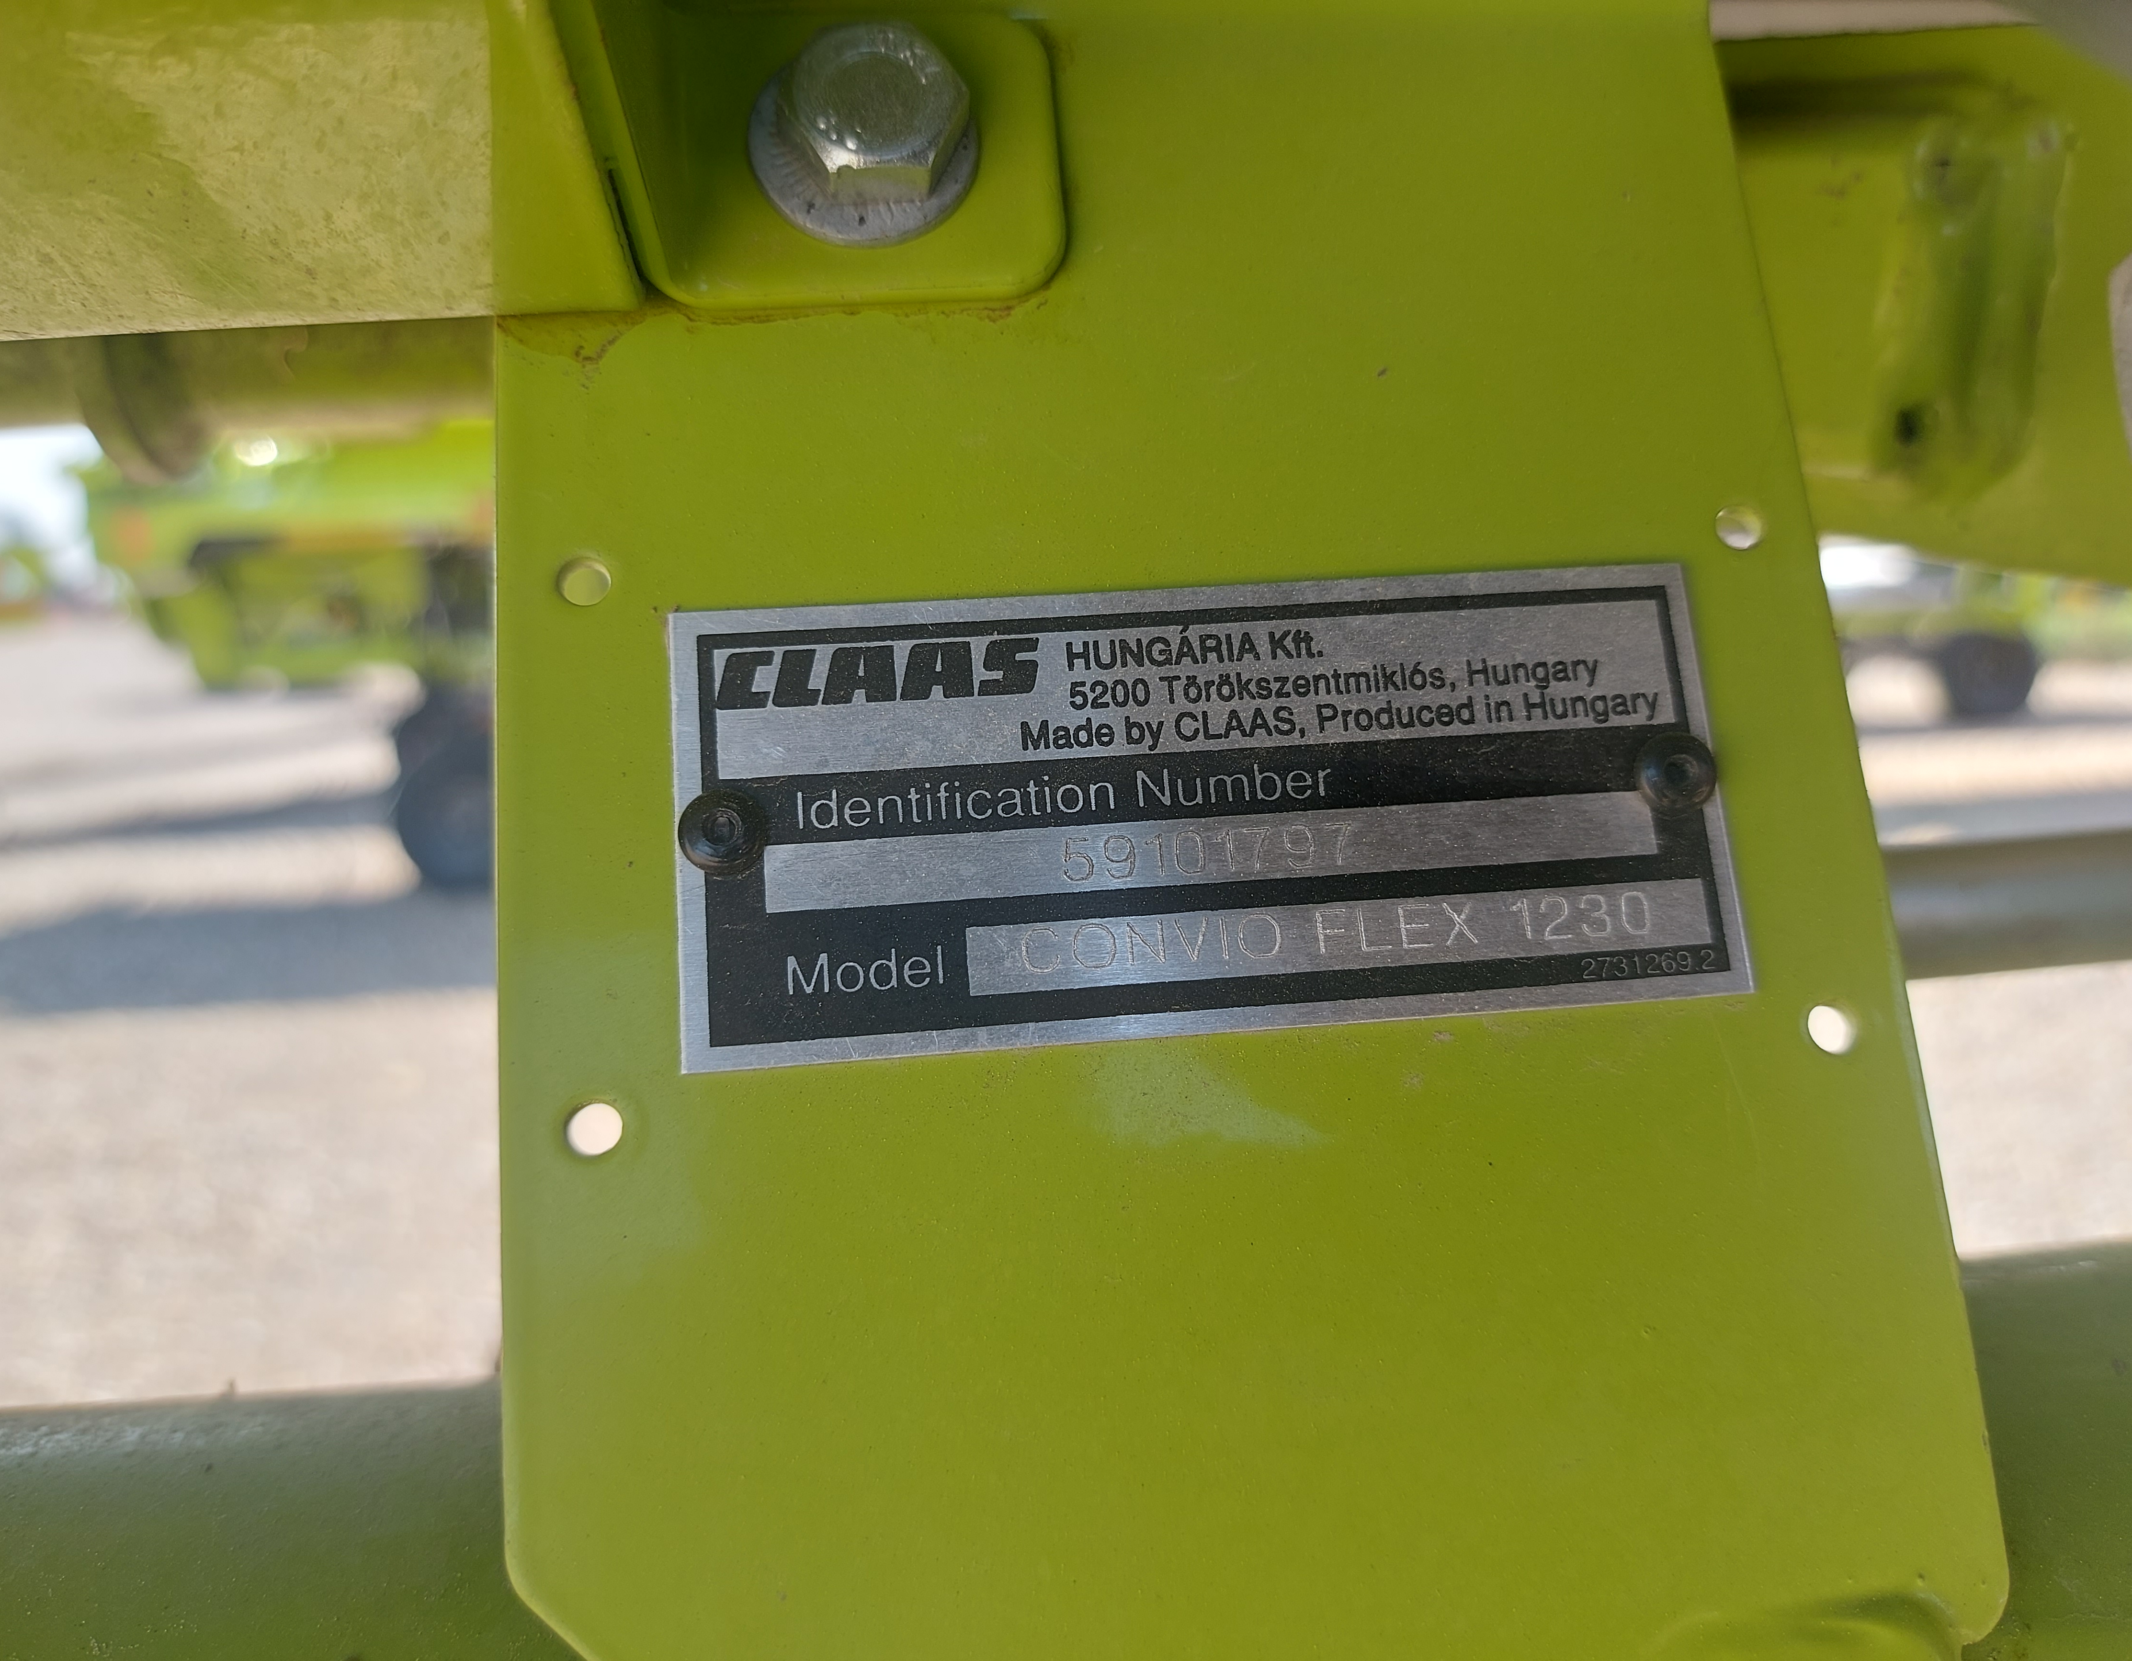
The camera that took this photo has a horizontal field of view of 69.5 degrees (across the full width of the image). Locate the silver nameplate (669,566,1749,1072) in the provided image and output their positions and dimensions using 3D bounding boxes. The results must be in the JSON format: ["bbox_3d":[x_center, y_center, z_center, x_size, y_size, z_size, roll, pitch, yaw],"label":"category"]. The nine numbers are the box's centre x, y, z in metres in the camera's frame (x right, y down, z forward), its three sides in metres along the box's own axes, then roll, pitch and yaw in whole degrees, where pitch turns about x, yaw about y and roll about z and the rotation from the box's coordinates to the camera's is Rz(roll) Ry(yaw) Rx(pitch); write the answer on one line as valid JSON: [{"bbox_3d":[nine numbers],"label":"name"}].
[{"bbox_3d":[0.014,-0.003,0.148,0.102,0.044,0.002,-4,-12,-5],"label":"silver nameplate"}]

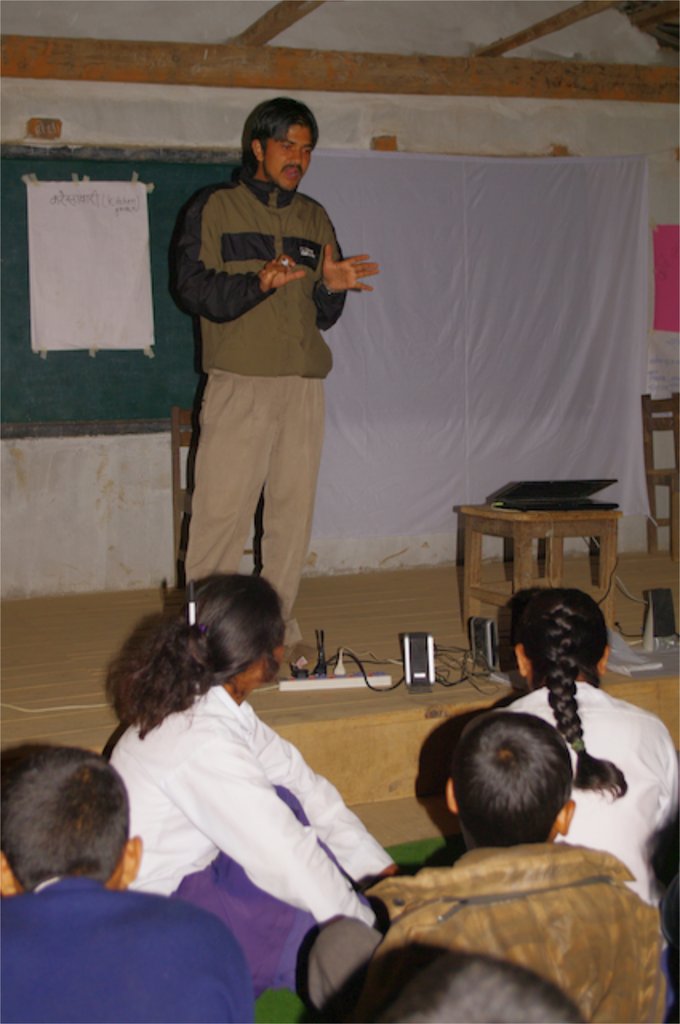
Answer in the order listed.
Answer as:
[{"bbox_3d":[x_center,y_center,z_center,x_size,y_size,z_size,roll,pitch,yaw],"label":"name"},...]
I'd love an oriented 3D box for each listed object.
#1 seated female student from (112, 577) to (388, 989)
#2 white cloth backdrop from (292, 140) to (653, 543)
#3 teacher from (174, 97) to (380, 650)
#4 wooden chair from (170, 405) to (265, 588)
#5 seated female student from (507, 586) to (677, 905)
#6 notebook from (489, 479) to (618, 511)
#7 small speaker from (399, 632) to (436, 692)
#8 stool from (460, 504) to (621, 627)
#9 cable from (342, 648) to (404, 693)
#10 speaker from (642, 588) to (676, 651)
[{"bbox_3d":[-0.187,0.525,3.033,0.550,0.760,0.400,-7,10,-38],"label":"seated female student"},{"bbox_3d":[0.561,-0.676,5.967,1.520,1.520,0.080,-4,9,-19],"label":"white cloth backdrop"},{"bbox_3d":[-0.216,-0.427,4.662,0.520,1.710,0.420,-5,9,-27],"label":"teacher"},{"bbox_3d":[-0.375,-0.031,5.471,0.380,0.710,0.400,-4,9,-19],"label":"wooden chair"},{"bbox_3d":[0.500,0.522,2.995,0.430,0.740,0.520,-1,8,-1],"label":"seated female student"},{"bbox_3d":[0.708,-0.063,4.898,0.360,0.100,0.255,-3,9,-17],"label":"notebook"},{"bbox_3d":[0.219,0.421,4.173,0.085,0.165,0.090,0,8,3],"label":"small speaker"},{"bbox_3d":[0.661,0.180,4.972,0.400,0.400,0.400,-5,9,-29],"label":"stool"},{"bbox_3d":[0.090,0.450,4.227,0.180,0.090,0.130,-1,8,1],"label":"cable"},{"bbox_3d":[1.020,0.339,4.681,0.090,0.165,0.085,-3,9,-17],"label":"speaker"}]

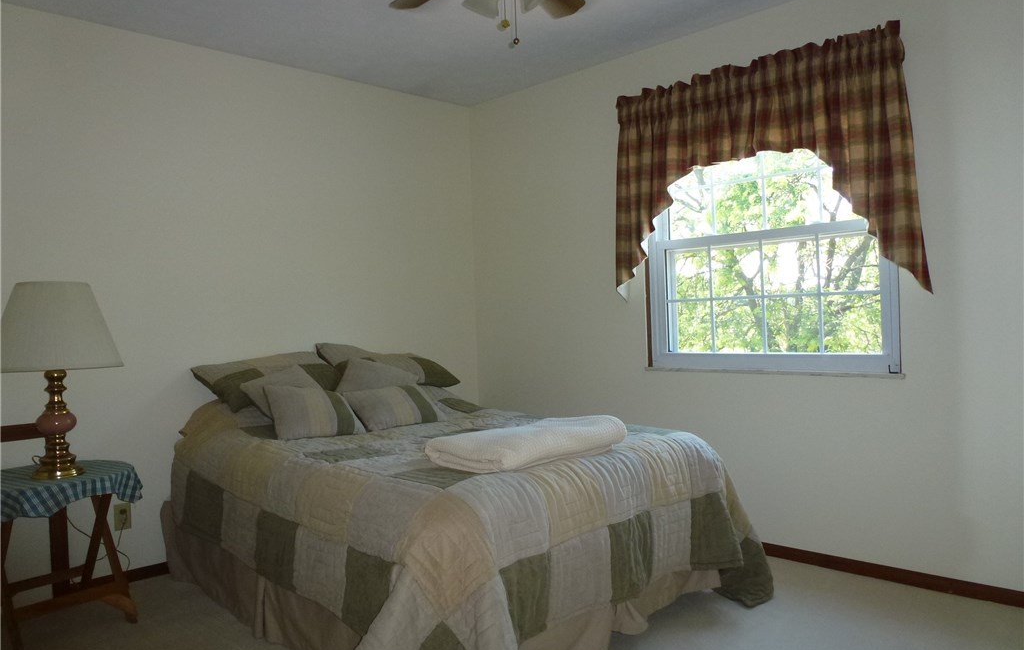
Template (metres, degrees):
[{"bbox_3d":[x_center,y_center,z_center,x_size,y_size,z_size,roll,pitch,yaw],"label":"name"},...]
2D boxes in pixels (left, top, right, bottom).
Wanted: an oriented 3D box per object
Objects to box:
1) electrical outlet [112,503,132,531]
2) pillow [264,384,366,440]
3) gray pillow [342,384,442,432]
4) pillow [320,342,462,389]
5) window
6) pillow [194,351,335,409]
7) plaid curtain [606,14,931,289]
[{"bbox_3d":[-1.699,0.842,3.107,0.070,0.115,0.016,-2,1,-41],"label":"electrical outlet"},{"bbox_3d":[-0.924,0.400,3.314,0.404,0.120,0.320,3,39,-37],"label":"pillow"},{"bbox_3d":[-0.595,0.409,3.526,0.407,0.120,0.310,-2,36,-42],"label":"gray pillow"},{"bbox_3d":[-0.640,0.209,3.691,0.628,0.150,0.440,1,28,-47],"label":"pillow"},{"bbox_3d":[1.119,-0.386,3.225,1.170,1.220,0.120,-1,1,43],"label":"window"},{"bbox_3d":[-1.086,0.259,3.311,0.420,0.150,0.639,35,26,33],"label":"pillow"},{"bbox_3d":[1.053,-0.633,3.160,1.380,1.050,0.120,-1,1,43],"label":"plaid curtain"}]

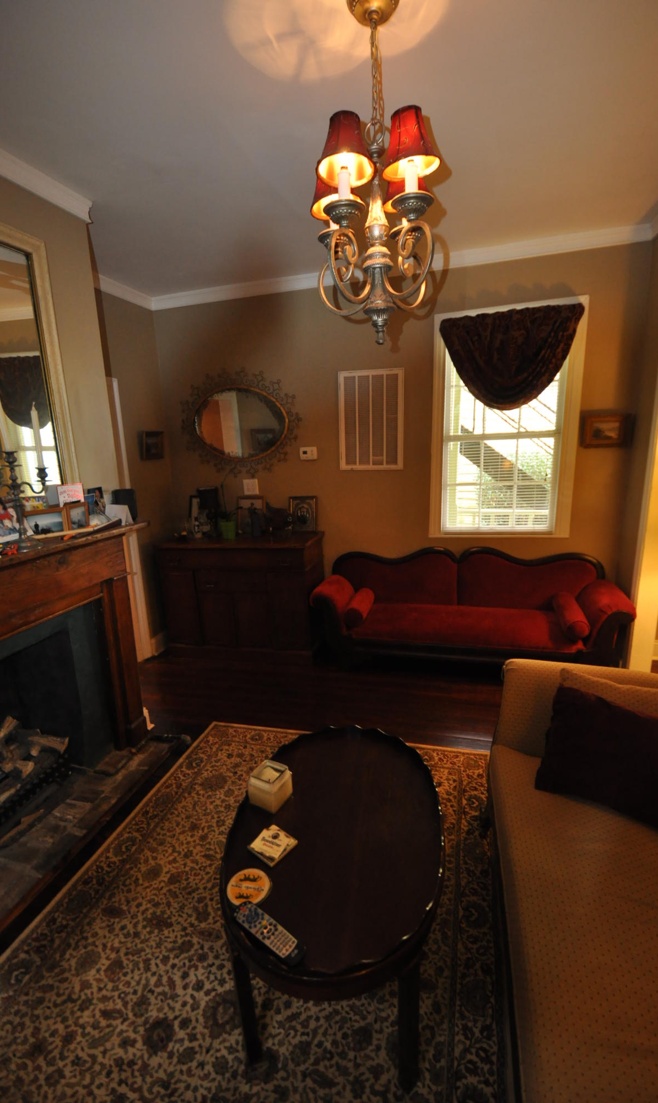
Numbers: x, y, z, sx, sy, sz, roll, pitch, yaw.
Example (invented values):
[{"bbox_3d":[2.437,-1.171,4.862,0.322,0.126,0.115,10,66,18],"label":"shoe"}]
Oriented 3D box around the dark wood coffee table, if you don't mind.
[{"bbox_3d":[0.040,0.994,1.358,0.592,0.516,0.853,0,13,11],"label":"dark wood coffee table"}]

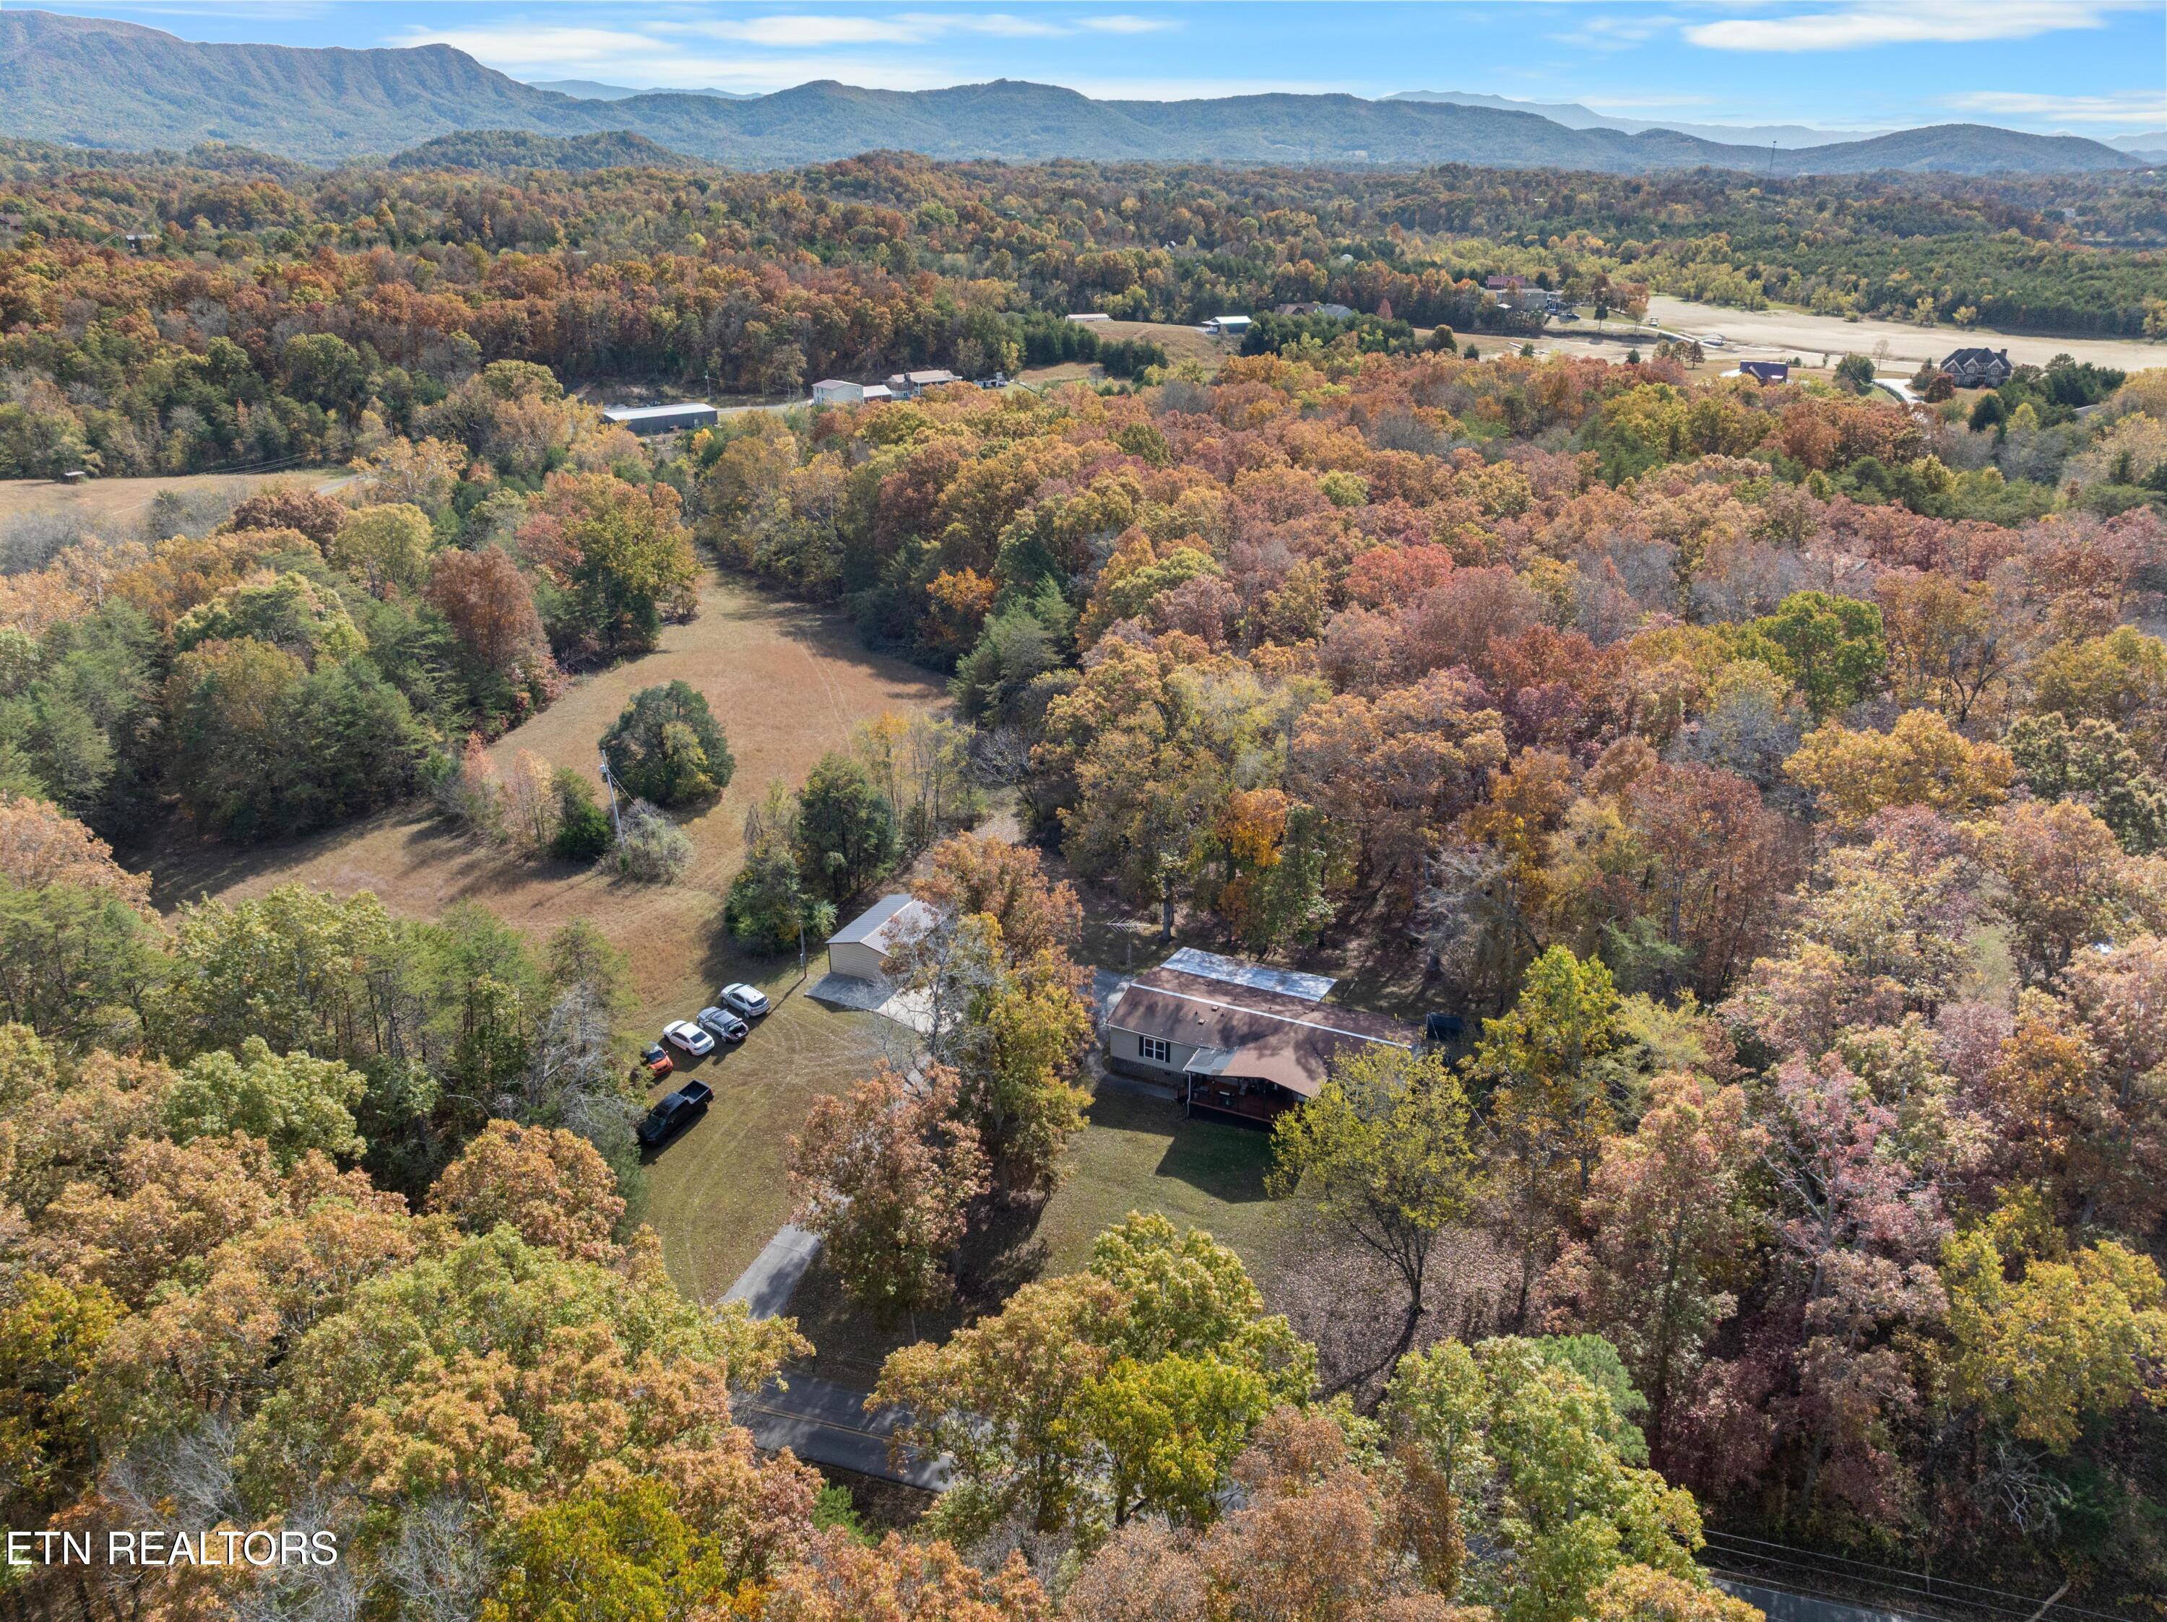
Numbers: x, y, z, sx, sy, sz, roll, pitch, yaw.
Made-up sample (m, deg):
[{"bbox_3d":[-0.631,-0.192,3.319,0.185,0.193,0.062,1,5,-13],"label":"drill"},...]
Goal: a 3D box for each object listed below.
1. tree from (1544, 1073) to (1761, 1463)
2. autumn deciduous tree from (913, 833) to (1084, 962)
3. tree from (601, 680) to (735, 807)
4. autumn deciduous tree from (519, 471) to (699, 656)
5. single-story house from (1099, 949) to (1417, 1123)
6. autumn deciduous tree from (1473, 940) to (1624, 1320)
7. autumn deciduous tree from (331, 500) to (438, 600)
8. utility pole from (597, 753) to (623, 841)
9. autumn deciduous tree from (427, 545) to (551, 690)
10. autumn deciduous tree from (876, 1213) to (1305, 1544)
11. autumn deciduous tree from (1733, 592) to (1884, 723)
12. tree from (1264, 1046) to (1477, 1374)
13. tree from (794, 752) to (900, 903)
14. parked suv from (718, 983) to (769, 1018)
[{"bbox_3d":[28.310,22.494,74.983,9.390,21.010,9.390,0,24,0],"label":"tree"},{"bbox_3d":[-6.179,10.092,110.992,12.500,17.500,11.500,0,24,0],"label":"autumn deciduous tree"},{"bbox_3d":[-41.298,-6.661,149.538,12.830,12.570,12.830,0,24,0],"label":"tree"},{"bbox_3d":[-64.898,-35.197,206.894,23.500,21.980,21.000,0,24,0],"label":"autumn deciduous tree"},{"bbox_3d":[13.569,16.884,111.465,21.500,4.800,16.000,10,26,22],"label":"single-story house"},{"bbox_3d":[25.084,17.743,82.928,7.790,22.530,7.790,0,24,0],"label":"autumn deciduous tree"},{"bbox_3d":[-96.104,-33.974,207.076,13.300,16.420,13.300,0,24,0],"label":"autumn deciduous tree"},{"bbox_3d":[-43.829,-0.929,140.418,0.800,9.400,0.600,-3,24,1],"label":"utility pole"},{"bbox_3d":[-71.324,-23.179,180.858,13.740,17.690,13.740,0,24,0],"label":"autumn deciduous tree"},{"bbox_3d":[0.307,28.723,70.493,19.000,16.300,16.000,0,24,0],"label":"autumn deciduous tree"},{"bbox_3d":[77.352,-13.764,161.661,15.000,20.000,14.000,0,24,0],"label":"autumn deciduous tree"},{"bbox_3d":[15.747,20.990,82.674,11.200,16.790,11.200,0,24,0],"label":"tree"},{"bbox_3d":[-21.153,1.551,134.474,9.400,14.060,9.000,0,24,0],"label":"tree"},{"bbox_3d":[-27.050,14.981,120.213,4.700,1.680,1.880,21,32,39],"label":"parked suv"}]

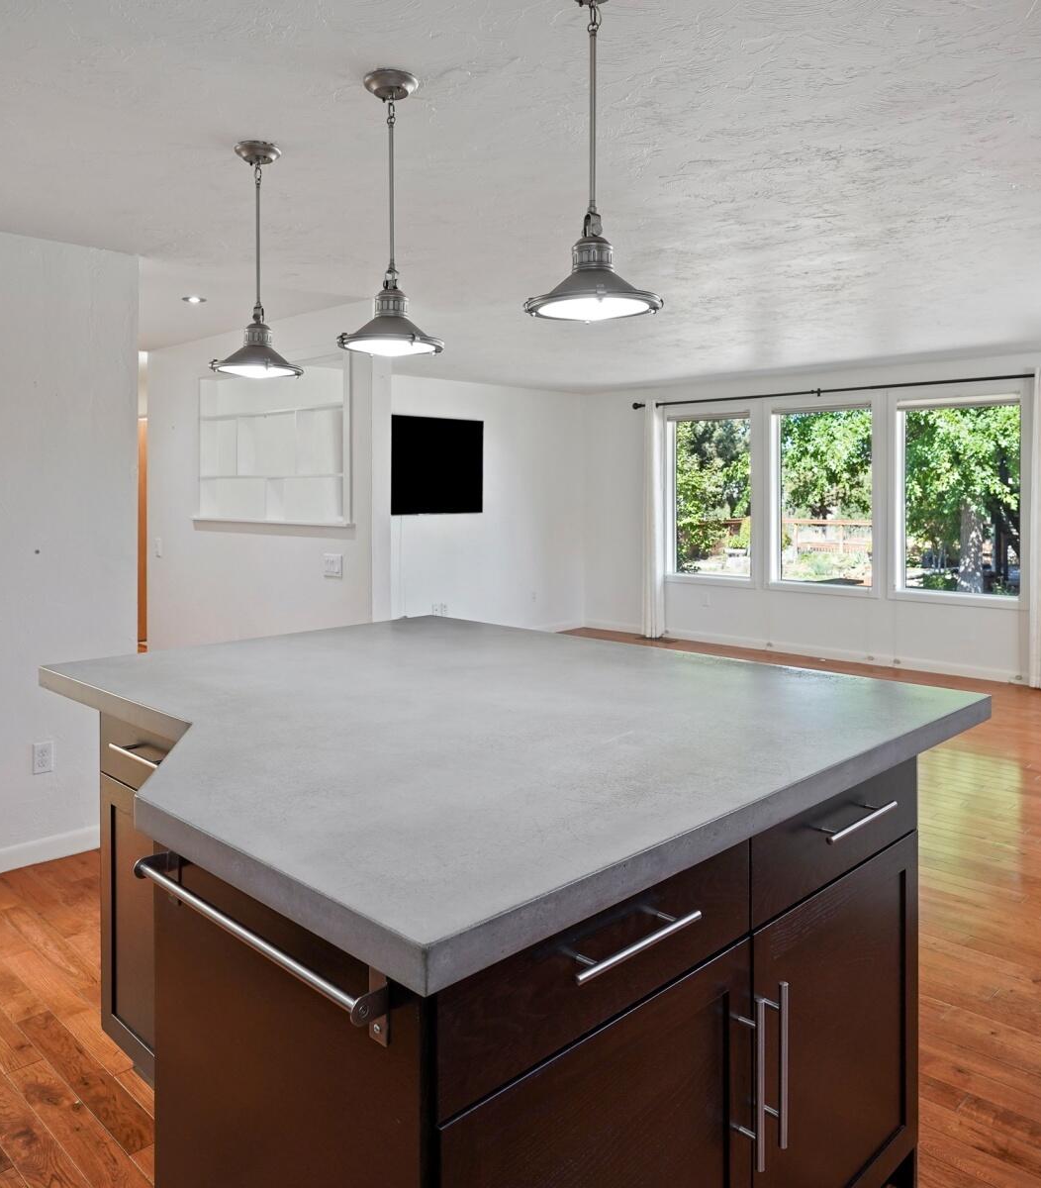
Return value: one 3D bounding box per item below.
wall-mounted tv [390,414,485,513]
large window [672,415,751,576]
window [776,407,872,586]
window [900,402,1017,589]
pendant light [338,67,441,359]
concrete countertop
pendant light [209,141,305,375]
[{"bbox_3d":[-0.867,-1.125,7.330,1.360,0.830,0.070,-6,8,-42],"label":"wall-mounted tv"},{"bbox_3d":[1.759,-0.912,7.760,0.810,1.500,0.100,5,8,40],"label":"large window"},{"bbox_3d":[2.572,-0.826,7.130,0.820,1.500,0.100,5,8,40],"label":"window"},{"bbox_3d":[3.447,-0.749,6.600,0.880,1.500,0.100,4,7,42],"label":"window"},{"bbox_3d":[-0.319,-0.935,2.070,0.270,0.665,0.270,0,6,0],"label":"pendant light"},{"bbox_3d":[-0.218,0.243,2.160,1.666,0.056,2.069,-6,9,-44],"label":"concrete countertop"},{"bbox_3d":[-0.769,-0.977,2.460,0.270,0.665,0.270,0,6,0],"label":"pendant light"}]

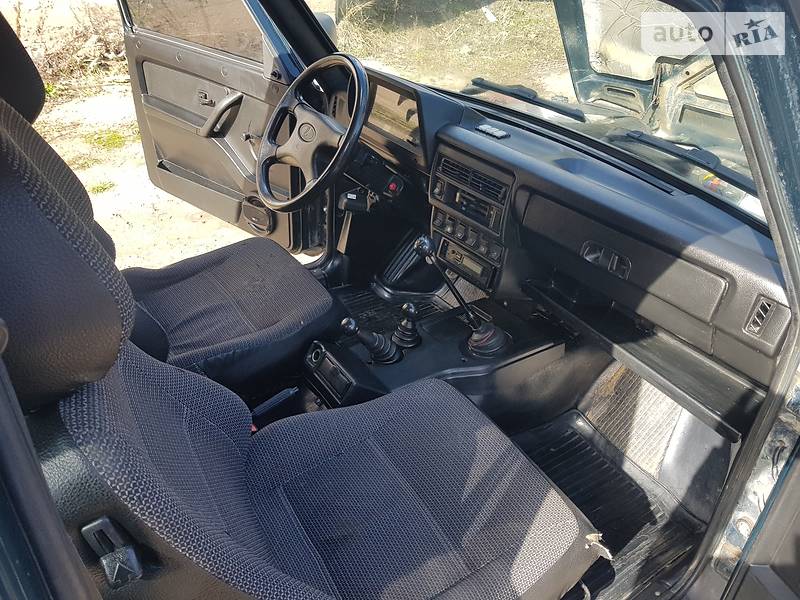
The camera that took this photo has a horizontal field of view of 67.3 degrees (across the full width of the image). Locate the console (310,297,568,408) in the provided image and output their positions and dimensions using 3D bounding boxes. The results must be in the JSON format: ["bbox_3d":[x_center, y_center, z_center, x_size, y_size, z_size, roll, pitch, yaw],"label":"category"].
[{"bbox_3d":[0.086,0.126,1.534,0.650,0.155,0.285,-20,38,-28],"label":"console"}]

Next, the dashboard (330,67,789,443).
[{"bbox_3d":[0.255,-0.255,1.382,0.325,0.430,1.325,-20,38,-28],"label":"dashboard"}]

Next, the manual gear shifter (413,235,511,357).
[{"bbox_3d":[0.147,0.002,1.449,0.245,0.365,0.110,-20,38,-28],"label":"manual gear shifter"}]

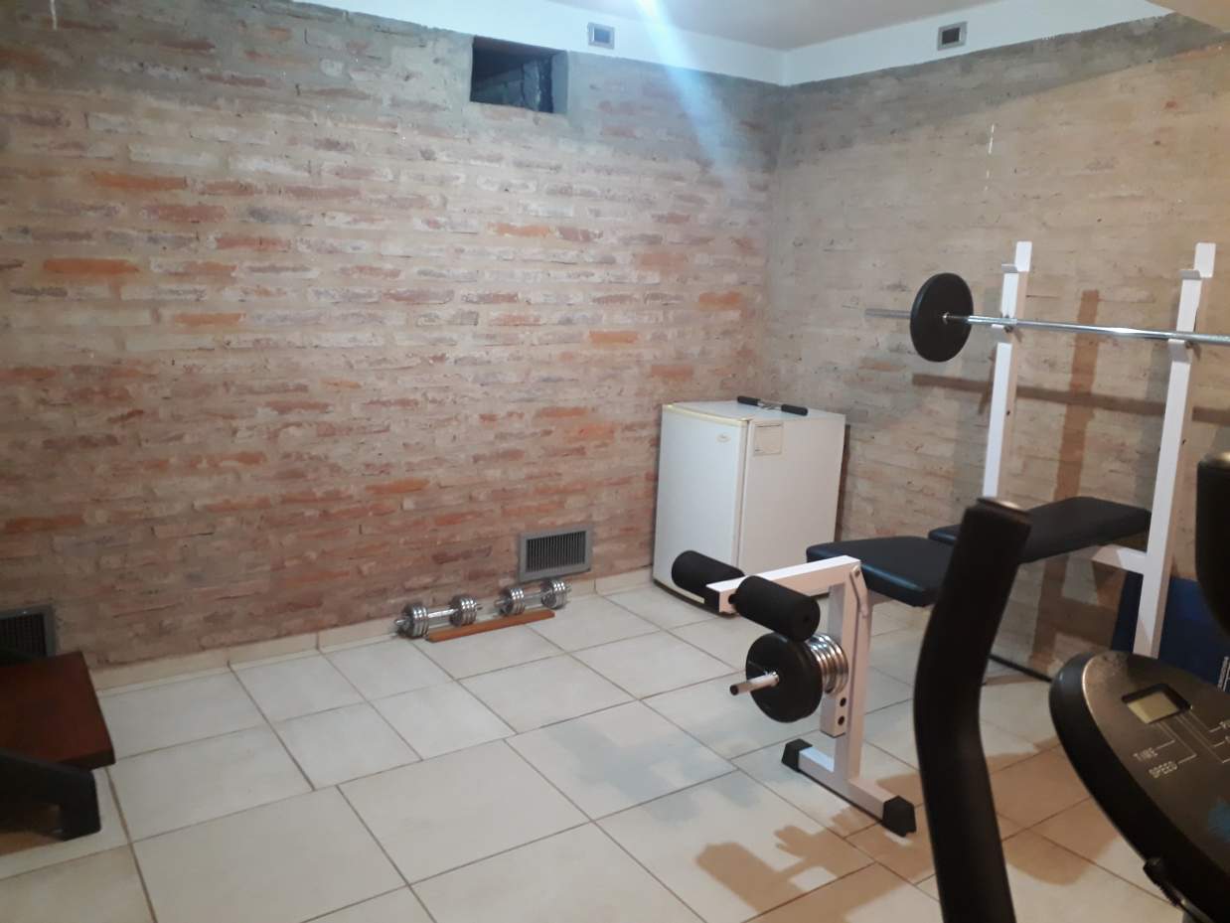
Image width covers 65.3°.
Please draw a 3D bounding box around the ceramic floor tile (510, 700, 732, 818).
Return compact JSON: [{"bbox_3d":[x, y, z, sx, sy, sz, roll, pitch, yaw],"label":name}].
[{"bbox_3d":[0.009,0.875,2.861,0.510,0.010,0.510,-6,15,-34],"label":"ceramic floor tile"}]

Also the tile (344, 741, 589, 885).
[{"bbox_3d":[-0.412,0.919,2.573,0.510,0.010,0.510,-6,15,-34],"label":"tile"}]

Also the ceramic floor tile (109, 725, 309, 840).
[{"bbox_3d":[-1.121,0.874,2.644,0.450,0.010,0.450,-6,15,-34],"label":"ceramic floor tile"}]

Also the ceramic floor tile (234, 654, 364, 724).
[{"bbox_3d":[-1.036,0.732,3.129,0.294,0.010,0.427,-6,15,-34],"label":"ceramic floor tile"}]

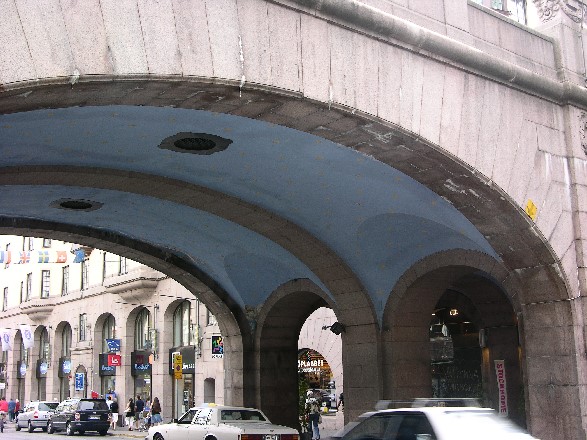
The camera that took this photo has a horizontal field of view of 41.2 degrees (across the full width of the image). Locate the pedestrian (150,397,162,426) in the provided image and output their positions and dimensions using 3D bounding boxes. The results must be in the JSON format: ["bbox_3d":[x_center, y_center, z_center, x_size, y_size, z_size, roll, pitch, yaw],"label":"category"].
[{"bbox_3d":[-7.104,10.063,40.432,0.500,1.680,0.380,6,-14,-31],"label":"pedestrian"}]

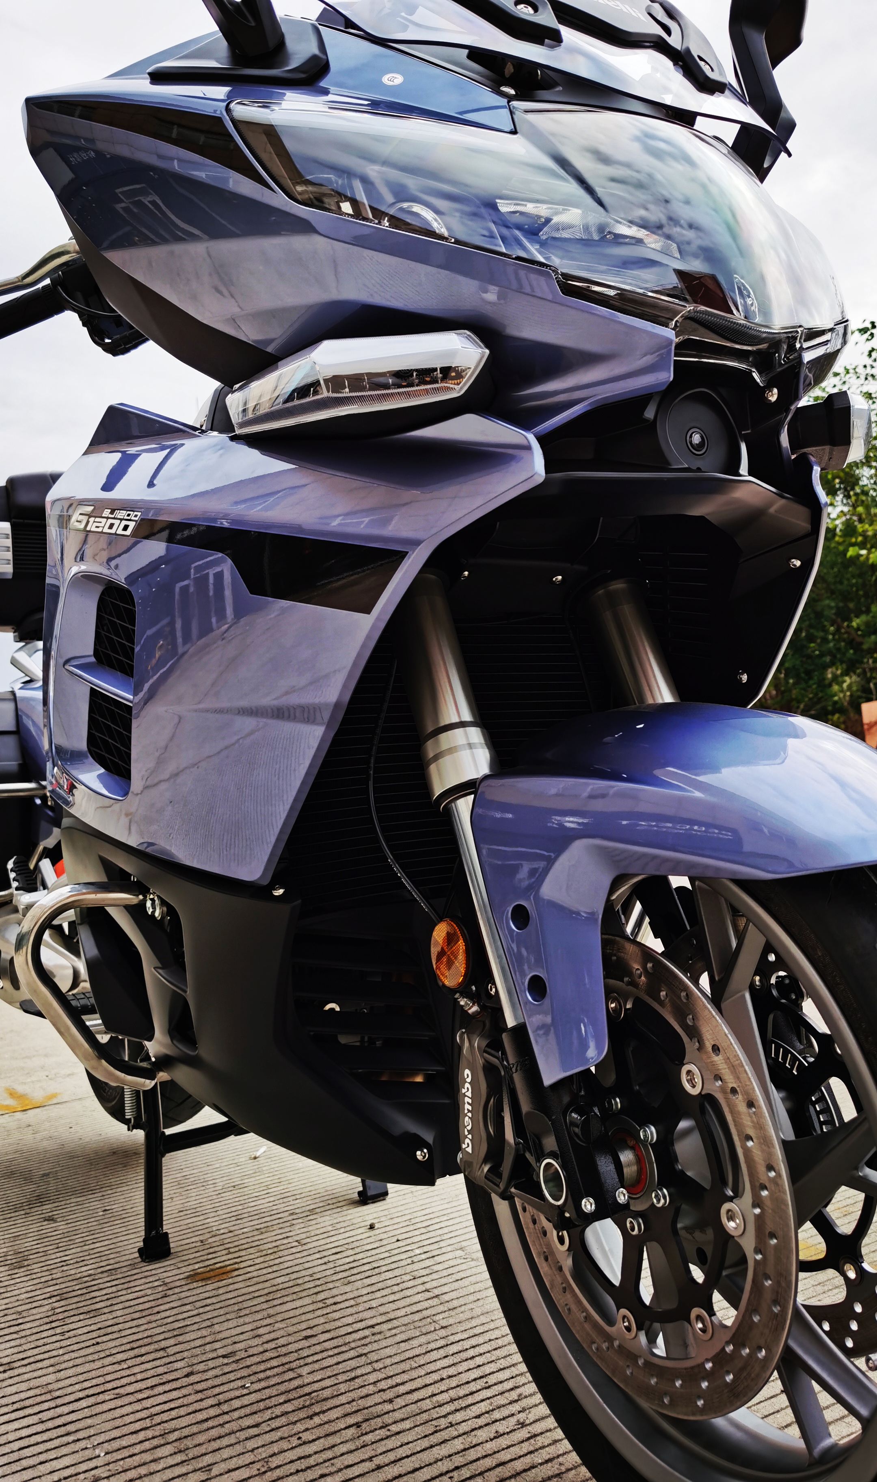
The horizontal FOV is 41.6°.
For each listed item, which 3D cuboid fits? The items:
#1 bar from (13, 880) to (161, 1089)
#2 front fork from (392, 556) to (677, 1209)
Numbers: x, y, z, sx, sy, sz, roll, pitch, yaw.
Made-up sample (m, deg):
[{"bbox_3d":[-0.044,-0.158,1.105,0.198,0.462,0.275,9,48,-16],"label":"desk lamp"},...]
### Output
[{"bbox_3d":[-0.358,0.256,1.224,0.155,0.223,0.095,-3,-5,-30],"label":"bar"},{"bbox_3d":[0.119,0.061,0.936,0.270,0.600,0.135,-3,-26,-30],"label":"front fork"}]

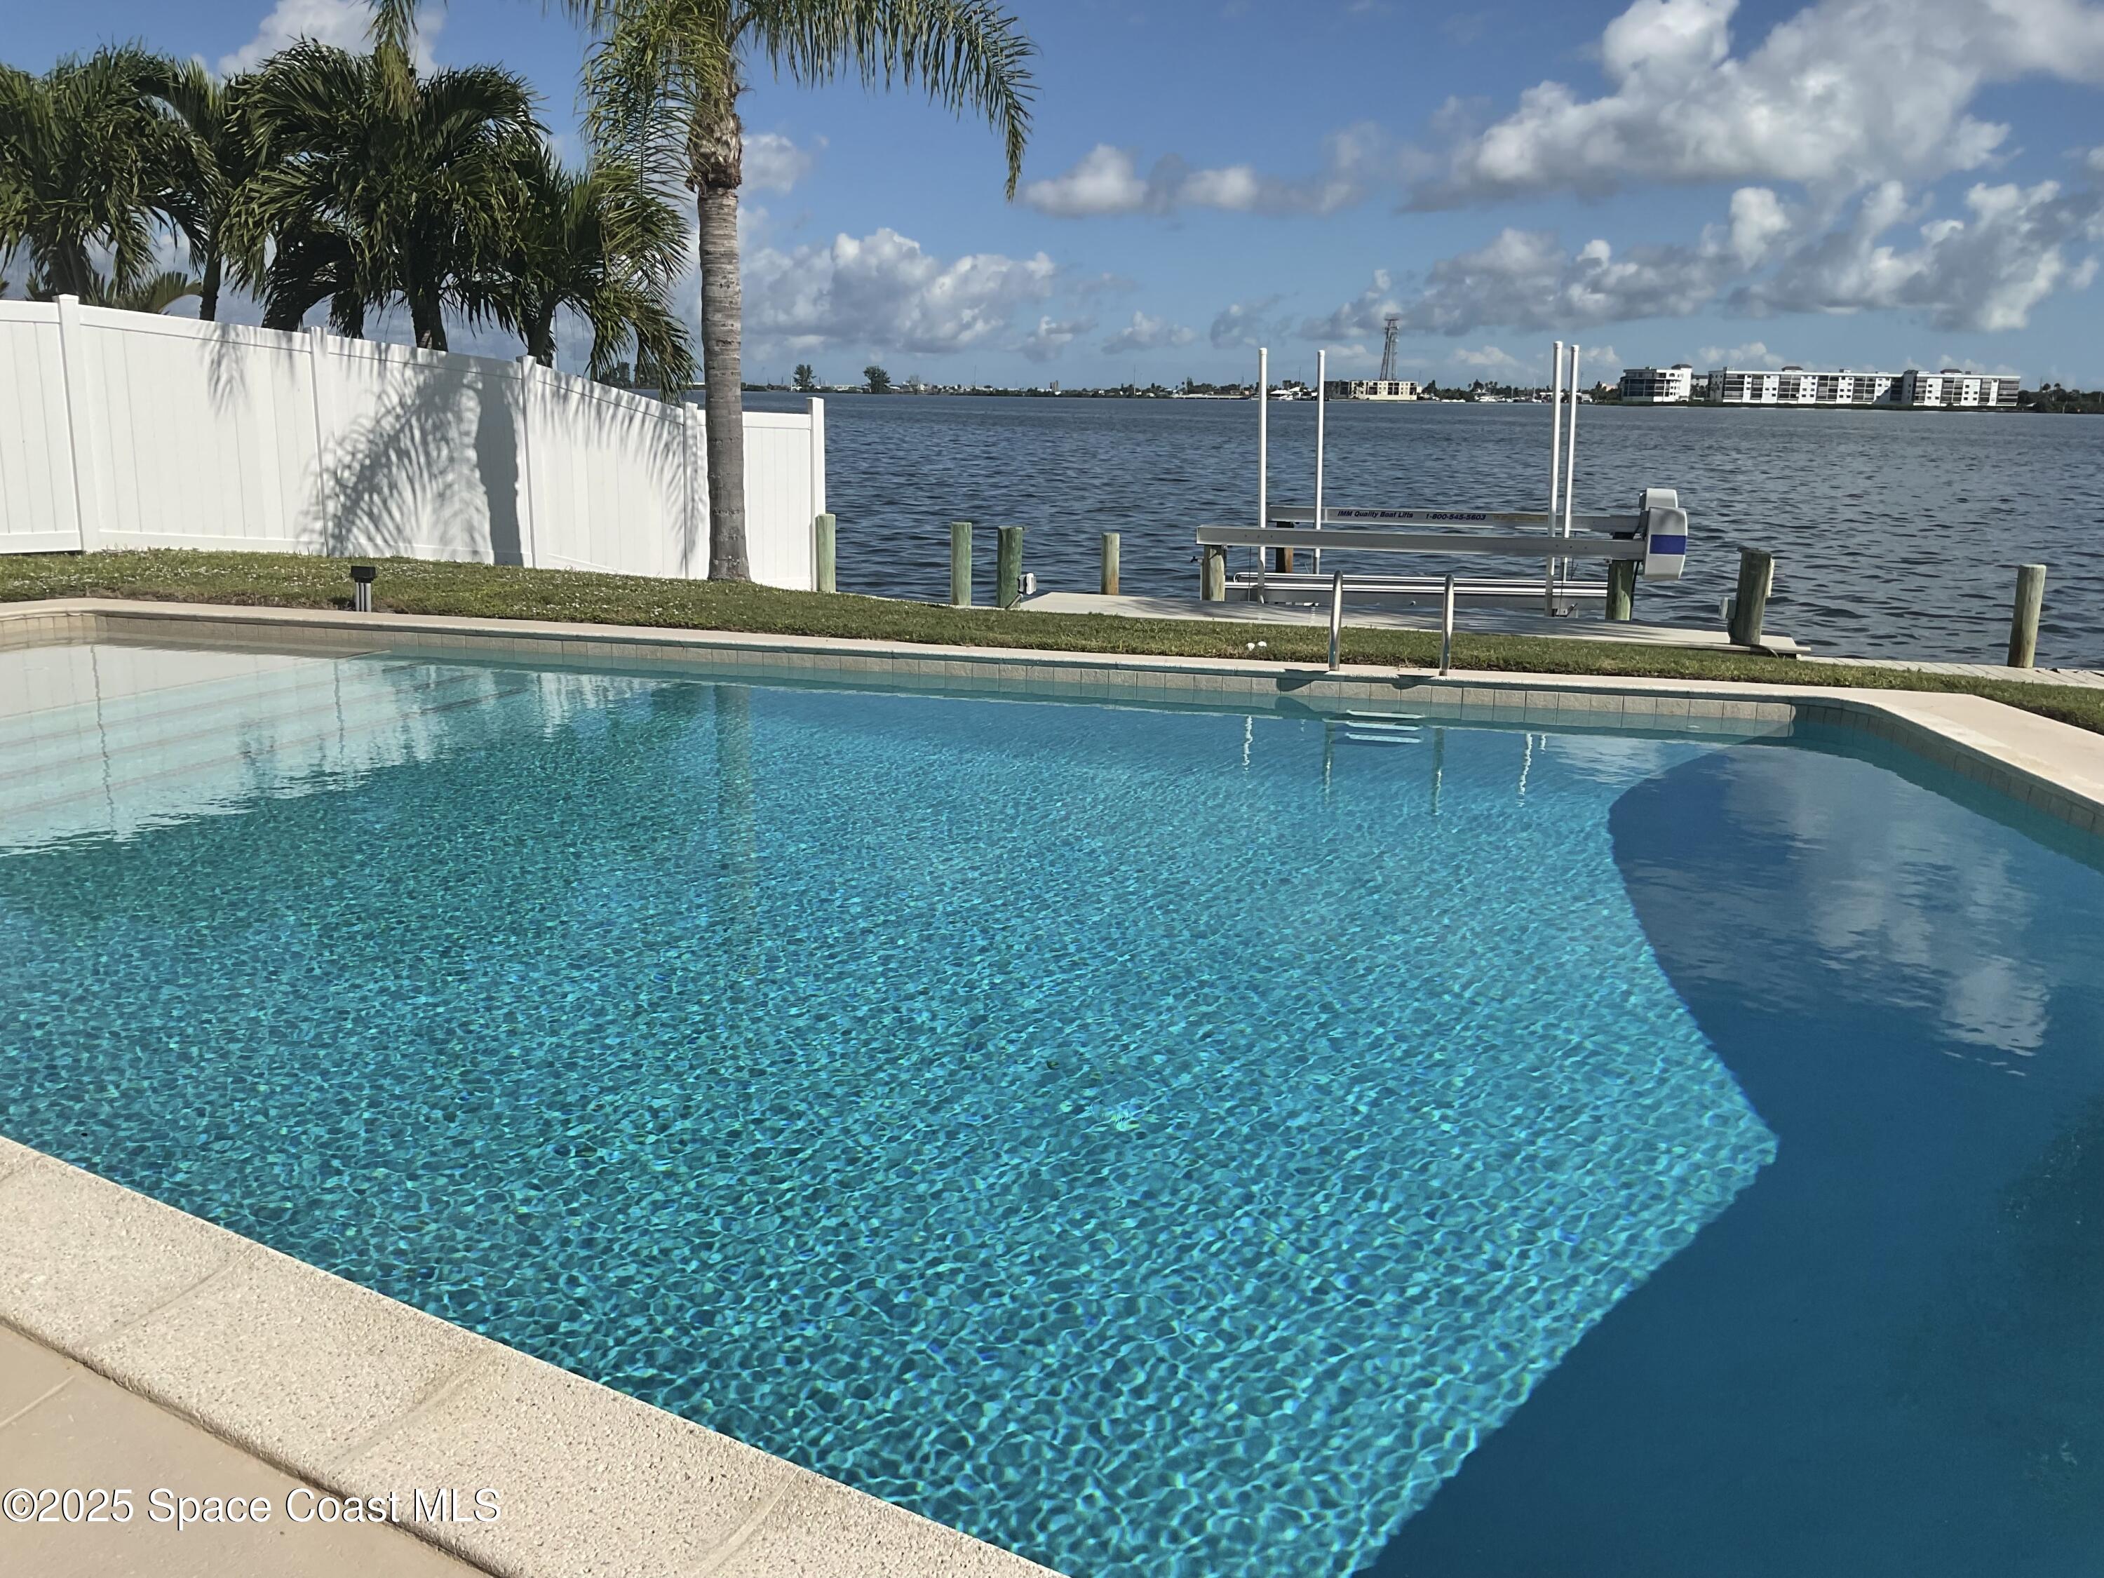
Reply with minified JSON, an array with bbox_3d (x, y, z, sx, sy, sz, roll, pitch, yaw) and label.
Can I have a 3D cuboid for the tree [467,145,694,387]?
[{"bbox_3d":[-4.684,-4.266,17.504,2.300,4.030,2.300,-3,13,-14],"label":"tree"}]

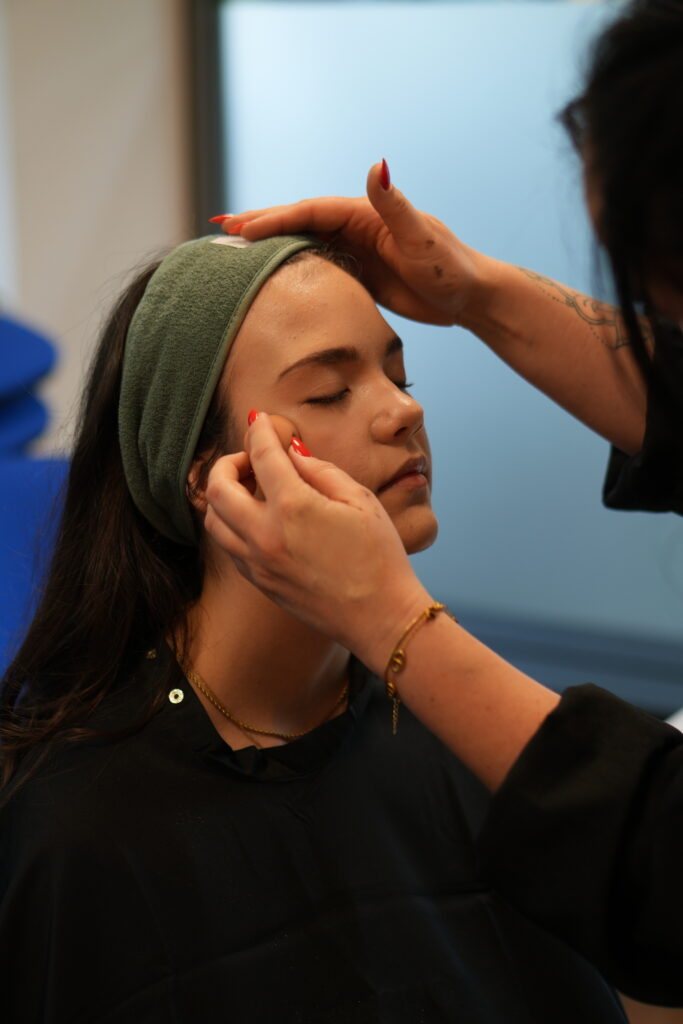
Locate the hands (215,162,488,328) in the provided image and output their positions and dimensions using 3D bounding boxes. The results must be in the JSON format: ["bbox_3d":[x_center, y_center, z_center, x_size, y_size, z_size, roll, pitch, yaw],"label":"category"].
[{"bbox_3d":[0.007,-0.160,1.280,0.165,0.083,0.090,16,16,3],"label":"hands"}]

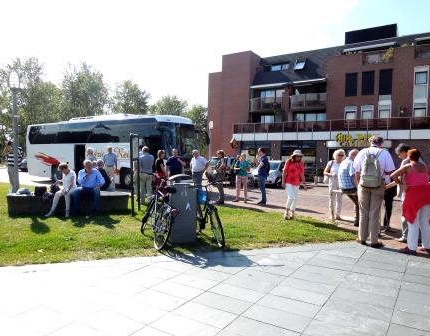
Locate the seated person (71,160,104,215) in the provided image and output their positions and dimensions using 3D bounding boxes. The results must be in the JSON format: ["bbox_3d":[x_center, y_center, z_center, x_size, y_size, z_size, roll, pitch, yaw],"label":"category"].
[{"bbox_3d":[-3.061,0.455,7.828,0.620,1.360,0.820,0,2,-9],"label":"seated person"}]

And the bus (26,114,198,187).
[{"bbox_3d":[-6.181,-0.797,17.819,11.250,3.470,2.550,2,2,32],"label":"bus"}]

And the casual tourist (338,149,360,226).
[{"bbox_3d":[2.963,0.412,7.100,0.500,1.660,0.520,-3,5,-45],"label":"casual tourist"}]

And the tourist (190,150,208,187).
[{"bbox_3d":[-0.545,0.260,10.572,0.550,1.720,0.380,0,2,-18],"label":"tourist"}]

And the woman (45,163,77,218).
[{"bbox_3d":[-3.598,0.484,7.629,0.520,1.300,0.850,2,2,23],"label":"woman"}]

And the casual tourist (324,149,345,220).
[{"bbox_3d":[2.777,0.385,7.550,0.500,1.650,0.380,-1,3,-18],"label":"casual tourist"}]

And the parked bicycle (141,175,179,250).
[{"bbox_3d":[-0.986,0.732,5.671,0.550,1.100,1.750,11,-2,-21],"label":"parked bicycle"}]

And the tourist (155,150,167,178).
[{"bbox_3d":[-1.621,0.274,9.800,0.380,1.630,0.460,4,5,45],"label":"tourist"}]

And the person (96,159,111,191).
[{"bbox_3d":[-3.043,0.384,8.950,0.700,1.280,0.520,-3,4,-41],"label":"person"}]

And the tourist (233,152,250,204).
[{"bbox_3d":[0.868,0.331,10.400,0.520,1.630,0.380,1,3,11],"label":"tourist"}]

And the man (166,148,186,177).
[{"bbox_3d":[-1.261,0.249,10.200,0.600,1.700,0.400,1,3,11],"label":"man"}]

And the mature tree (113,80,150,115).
[{"bbox_3d":[-7.743,-4.068,30.000,3.800,8.200,3.800,0,3,0],"label":"mature tree"}]

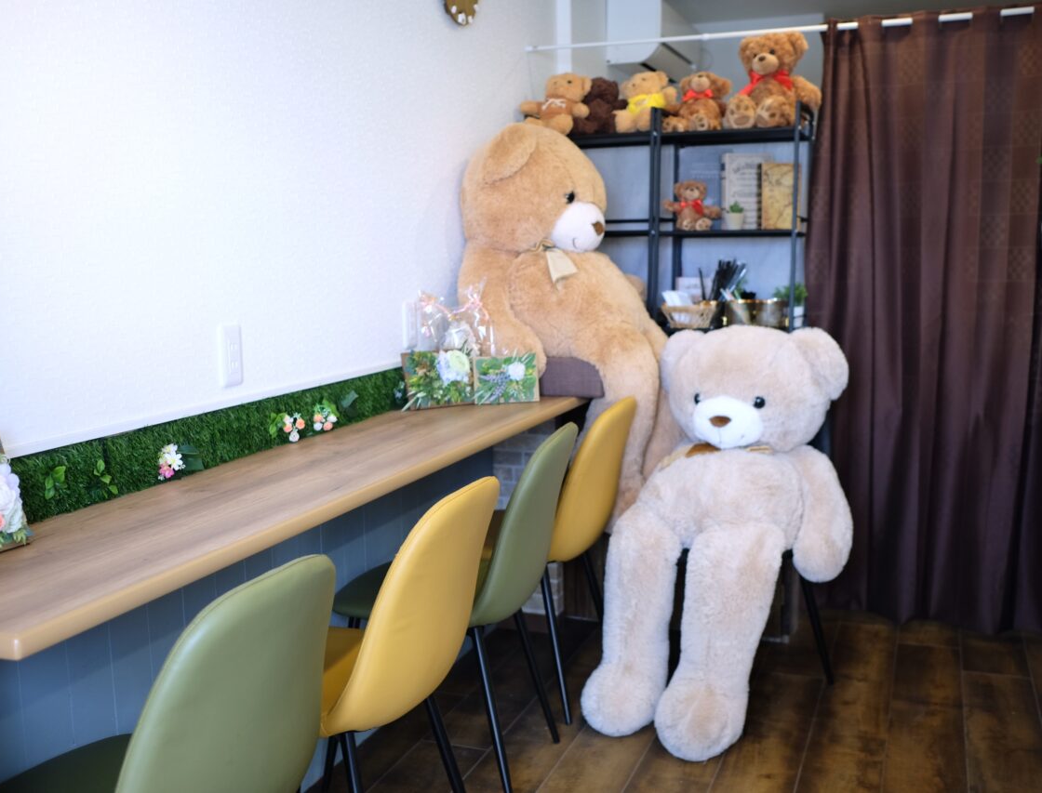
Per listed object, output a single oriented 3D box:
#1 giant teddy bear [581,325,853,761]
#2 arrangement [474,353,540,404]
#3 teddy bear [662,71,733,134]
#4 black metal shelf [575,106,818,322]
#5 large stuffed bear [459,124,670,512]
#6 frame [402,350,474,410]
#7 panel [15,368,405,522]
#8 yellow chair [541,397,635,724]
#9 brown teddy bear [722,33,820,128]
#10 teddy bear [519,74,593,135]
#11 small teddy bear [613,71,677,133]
[{"bbox_3d":[0.536,0.336,3.012,0.620,1.020,0.600,3,8,26],"label":"giant teddy bear"},{"bbox_3d":[-0.037,-0.046,3.245,0.180,0.135,0.055,-2,-1,-13],"label":"arrangement"},{"bbox_3d":[0.551,-0.922,3.617,0.195,0.190,0.160,2,8,19],"label":"teddy bear"},{"bbox_3d":[0.480,-0.083,3.784,0.880,1.665,0.270,2,8,20],"label":"black metal shelf"},{"bbox_3d":[0.136,-0.179,3.470,0.610,1.250,0.520,4,8,31],"label":"large stuffed bear"},{"bbox_3d":[-0.212,-0.044,3.180,0.205,0.150,0.060,-7,-5,-40],"label":"frame"},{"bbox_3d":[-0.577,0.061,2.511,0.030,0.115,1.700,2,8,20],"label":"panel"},{"bbox_3d":[0.028,0.418,3.199,0.530,0.827,0.450,2,8,20],"label":"yellow chair"},{"bbox_3d":[0.768,-0.966,3.533,0.280,0.295,0.230,2,8,24],"label":"brown teddy bear"},{"bbox_3d":[0.114,-0.952,3.771,0.225,0.195,0.155,3,8,25],"label":"teddy bear"},{"bbox_3d":[0.394,-0.936,3.672,0.190,0.190,0.160,3,8,26],"label":"small teddy bear"}]

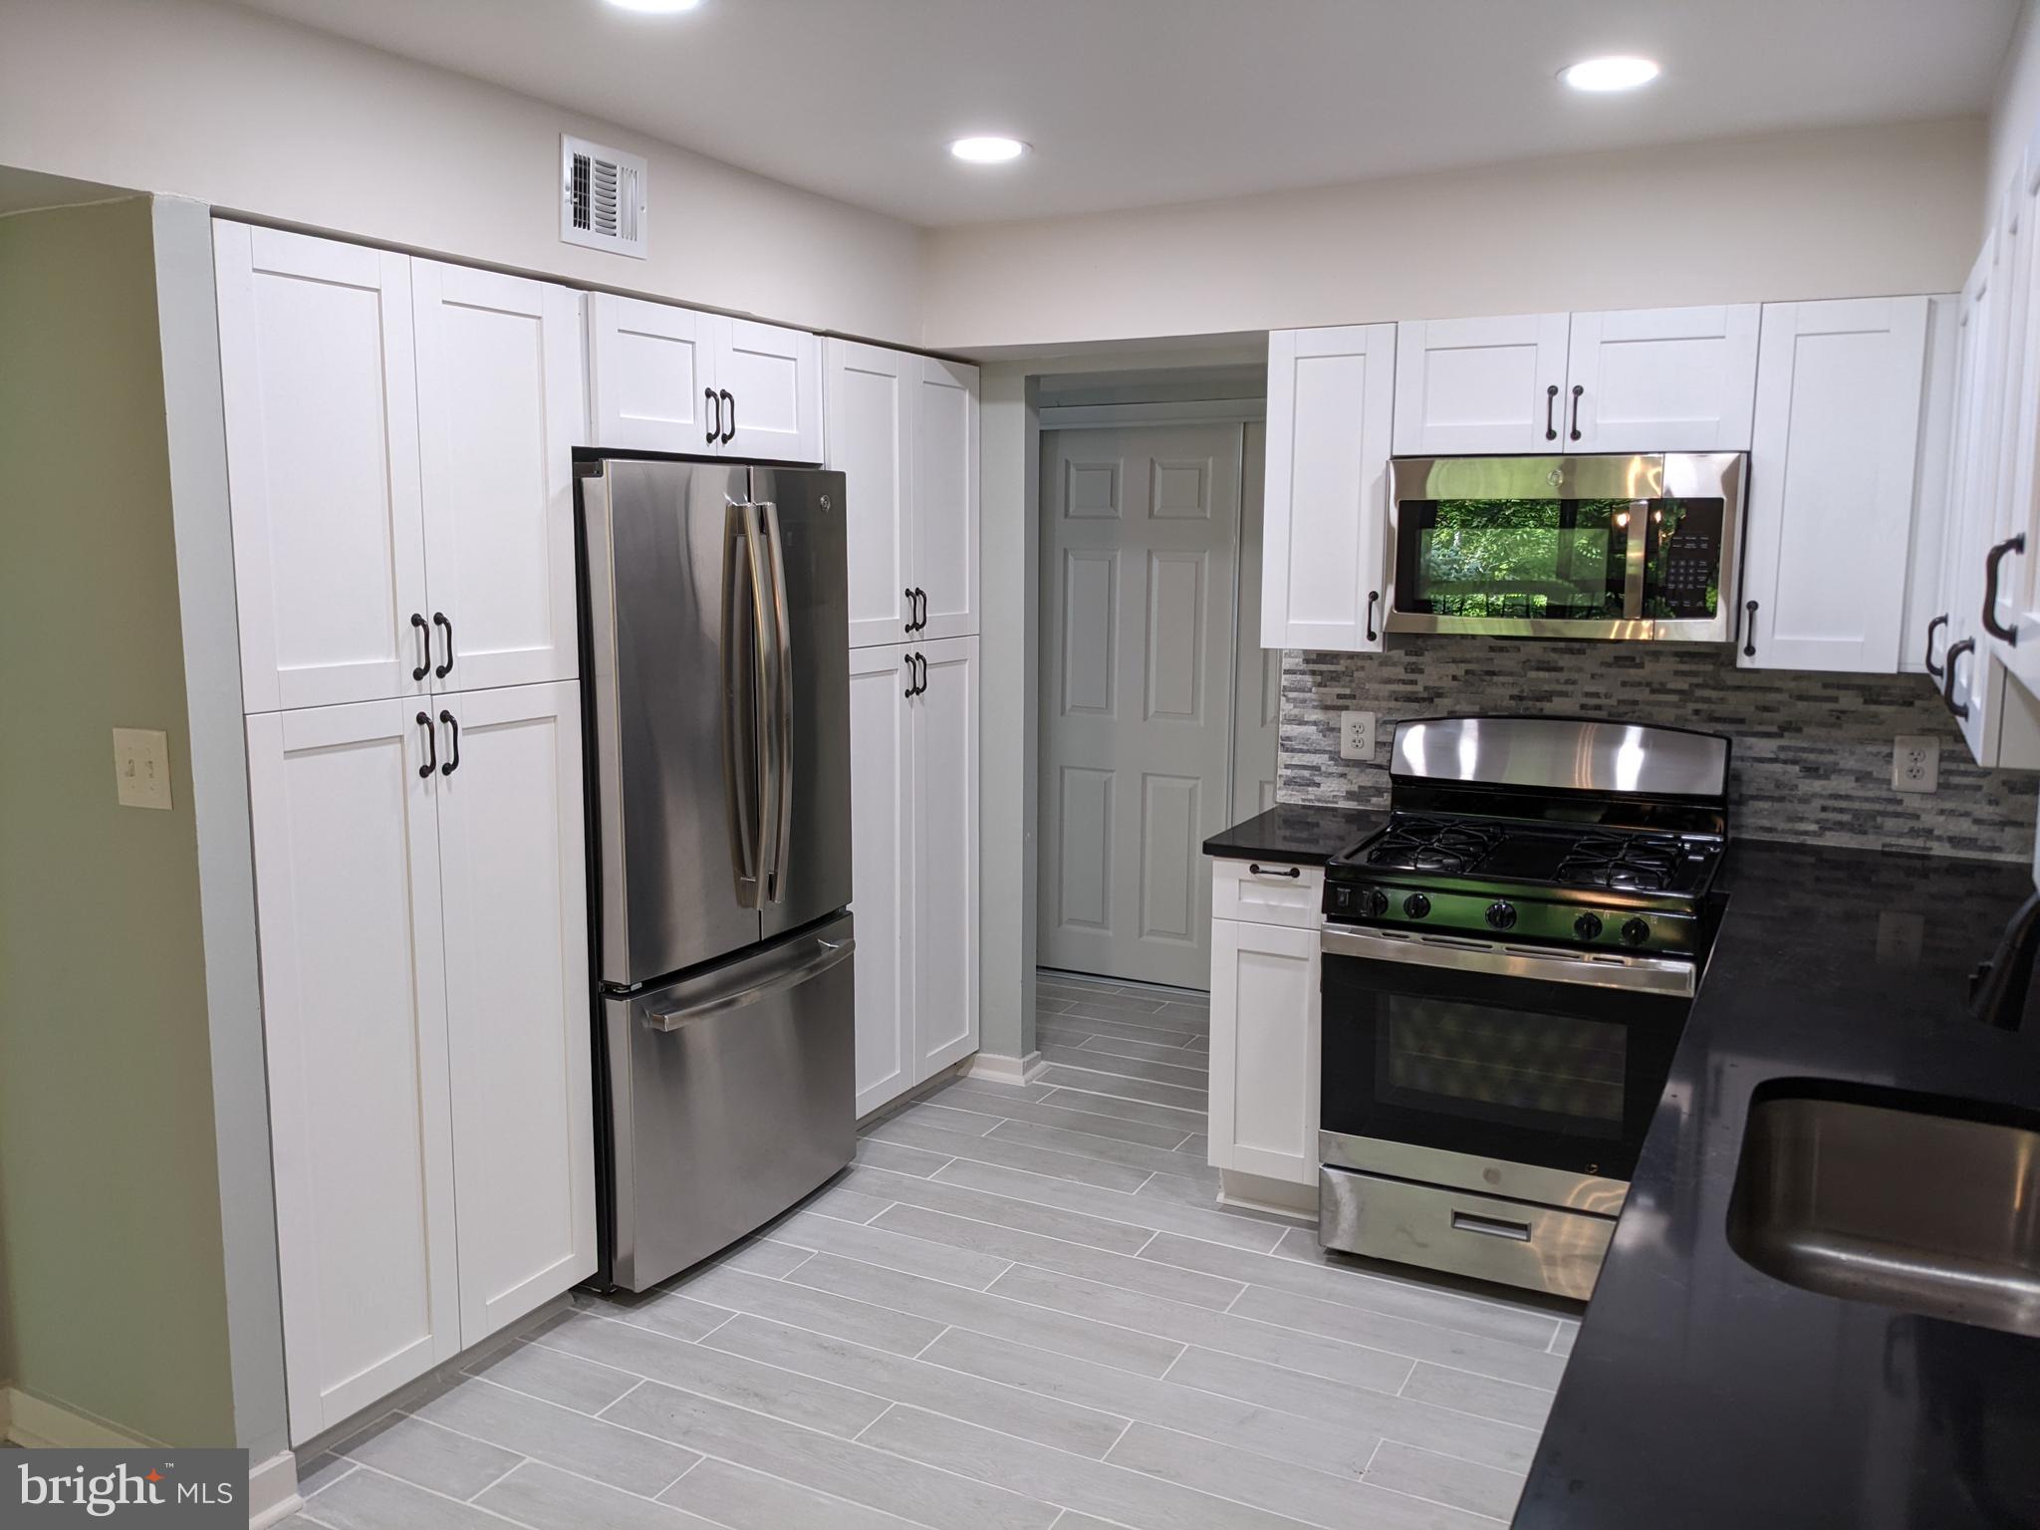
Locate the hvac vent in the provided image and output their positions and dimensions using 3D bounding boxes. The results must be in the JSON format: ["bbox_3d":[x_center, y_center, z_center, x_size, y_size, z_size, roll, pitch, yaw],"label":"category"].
[{"bbox_3d":[-0.812,-1.109,3.122,0.022,0.196,0.244,4,9,27],"label":"hvac vent"}]

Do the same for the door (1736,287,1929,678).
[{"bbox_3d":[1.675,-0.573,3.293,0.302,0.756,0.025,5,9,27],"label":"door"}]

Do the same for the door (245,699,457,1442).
[{"bbox_3d":[-1.157,0.520,2.788,0.024,1.258,0.377,4,9,27],"label":"door"}]

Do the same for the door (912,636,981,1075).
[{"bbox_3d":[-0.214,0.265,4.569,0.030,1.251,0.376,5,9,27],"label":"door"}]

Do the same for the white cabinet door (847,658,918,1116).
[{"bbox_3d":[-0.373,0.312,4.237,0.050,1.253,0.373,5,9,27],"label":"white cabinet door"}]

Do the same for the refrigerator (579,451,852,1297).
[{"bbox_3d":[-0.872,0.207,3.735,0.745,1.785,0.840,5,9,27],"label":"refrigerator"}]

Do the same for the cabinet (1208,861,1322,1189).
[{"bbox_3d":[0.731,0.578,3.985,0.305,0.776,0.608,5,9,27],"label":"cabinet"}]

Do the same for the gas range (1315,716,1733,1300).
[{"bbox_3d":[1.169,0.527,3.676,0.760,1.199,0.720,4,9,27],"label":"gas range"}]

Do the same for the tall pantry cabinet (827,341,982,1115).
[{"bbox_3d":[-0.565,-0.089,4.493,0.617,2.055,0.756,5,9,27],"label":"tall pantry cabinet"}]

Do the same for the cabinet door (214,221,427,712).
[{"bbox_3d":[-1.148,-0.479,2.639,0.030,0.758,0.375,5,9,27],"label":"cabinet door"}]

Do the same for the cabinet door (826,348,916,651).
[{"bbox_3d":[-0.388,-0.685,4.107,0.024,0.760,0.388,4,9,27],"label":"cabinet door"}]

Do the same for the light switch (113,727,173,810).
[{"bbox_3d":[-1.387,0.007,2.513,0.129,0.122,0.015,5,9,27],"label":"light switch"}]

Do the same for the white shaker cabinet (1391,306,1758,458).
[{"bbox_3d":[1.283,-0.859,3.659,0.763,0.300,0.322,5,9,27],"label":"white shaker cabinet"}]

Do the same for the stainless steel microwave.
[{"bbox_3d":[1.268,-0.502,3.679,0.758,0.408,0.400,5,9,27],"label":"stainless steel microwave"}]

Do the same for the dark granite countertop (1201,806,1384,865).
[{"bbox_3d":[0.708,0.170,3.942,0.320,0.033,0.627,4,9,27],"label":"dark granite countertop"}]

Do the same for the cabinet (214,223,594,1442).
[{"bbox_3d":[-1.327,0.144,3.041,0.620,2.116,0.765,4,9,27],"label":"cabinet"}]

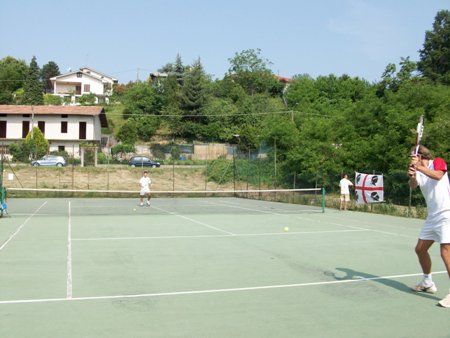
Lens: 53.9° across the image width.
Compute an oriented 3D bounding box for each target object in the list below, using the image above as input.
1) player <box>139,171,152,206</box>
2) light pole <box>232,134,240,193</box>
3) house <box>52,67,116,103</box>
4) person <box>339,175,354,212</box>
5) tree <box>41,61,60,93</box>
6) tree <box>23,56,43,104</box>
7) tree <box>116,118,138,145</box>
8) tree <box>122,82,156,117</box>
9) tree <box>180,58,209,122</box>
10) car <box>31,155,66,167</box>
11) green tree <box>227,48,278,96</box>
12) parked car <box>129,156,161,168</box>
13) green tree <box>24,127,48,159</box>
[{"bbox_3d":[-4.322,1.063,24.100,0.660,1.850,0.500,1,-2,-18],"label":"player"},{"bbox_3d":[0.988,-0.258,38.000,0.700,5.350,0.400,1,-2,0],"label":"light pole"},{"bbox_3d":[-32.524,-18.915,102.000,13.000,8.800,12.000,1,-2,-17],"label":"house"},{"bbox_3d":[6.045,1.169,22.000,0.750,1.790,0.480,0,-2,30],"label":"person"},{"bbox_3d":[-41.387,-21.252,105.000,4.700,9.000,4.700,1,-2,0],"label":"tree"},{"bbox_3d":[-40.050,-18.100,92.000,4.200,10.600,4.200,1,-2,0],"label":"tree"},{"bbox_3d":[-14.111,-5.427,64.000,3.200,3.800,3.200,1,-2,0],"label":"tree"},{"bbox_3d":[-16.435,-13.167,85.000,6.500,6.800,6.500,1,-2,0],"label":"tree"},{"bbox_3d":[-5.380,-13.847,78.000,4.900,11.400,4.900,1,-2,0],"label":"tree"},{"bbox_3d":[-20.638,-0.929,52.000,4.100,1.460,1.730,1,-2,-2],"label":"car"},{"bbox_3d":[5.846,-20.301,94.000,10.500,10.800,10.000,1,-2,0],"label":"green tree"},{"bbox_3d":[-9.770,-0.791,53.800,3.850,1.440,1.650,1,-2,-2],"label":"parked car"},{"bbox_3d":[-24.046,-3.130,56.500,2.900,4.500,2.900,1,-2,0],"label":"green tree"}]

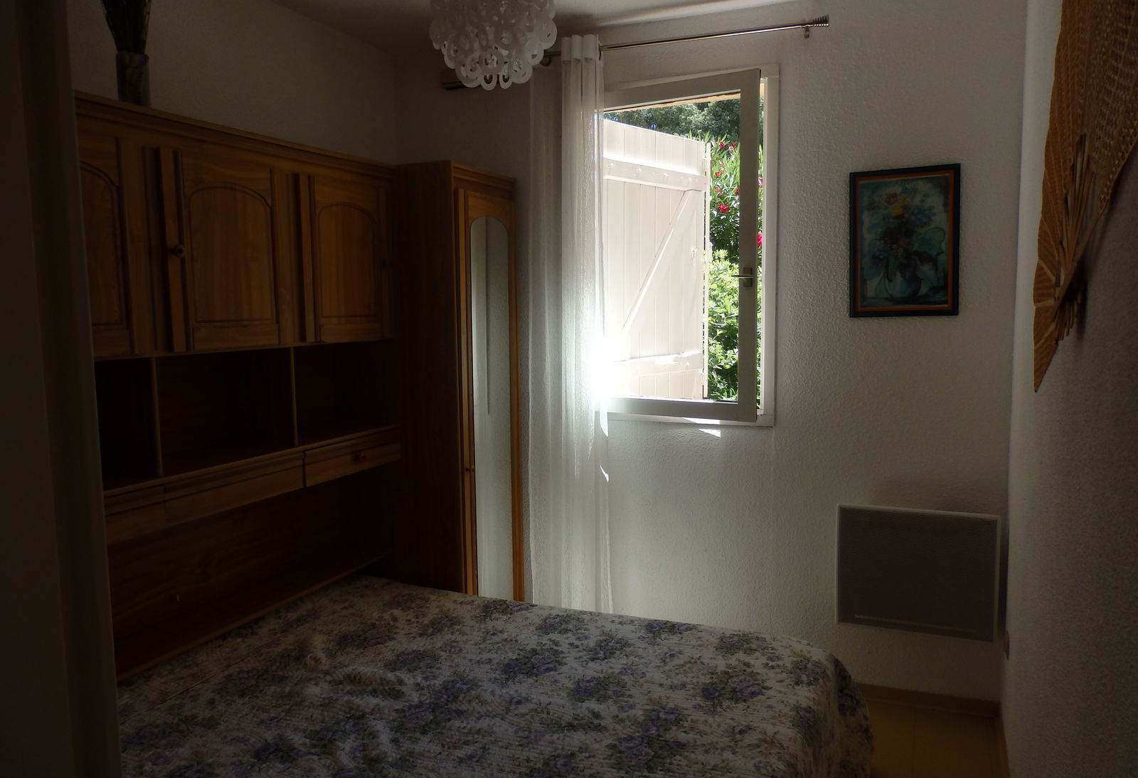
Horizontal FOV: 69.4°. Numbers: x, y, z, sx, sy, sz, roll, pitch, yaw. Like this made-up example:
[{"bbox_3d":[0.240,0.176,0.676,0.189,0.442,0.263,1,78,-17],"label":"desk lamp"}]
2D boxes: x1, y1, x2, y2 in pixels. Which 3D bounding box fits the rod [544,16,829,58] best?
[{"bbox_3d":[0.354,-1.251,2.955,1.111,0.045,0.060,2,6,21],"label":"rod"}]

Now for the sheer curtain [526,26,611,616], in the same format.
[{"bbox_3d":[0.001,-0.120,3.218,0.346,2.417,0.110,1,6,22],"label":"sheer curtain"}]

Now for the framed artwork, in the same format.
[{"bbox_3d":[1.142,-0.496,2.804,0.344,0.497,0.025,1,6,22],"label":"framed artwork"}]

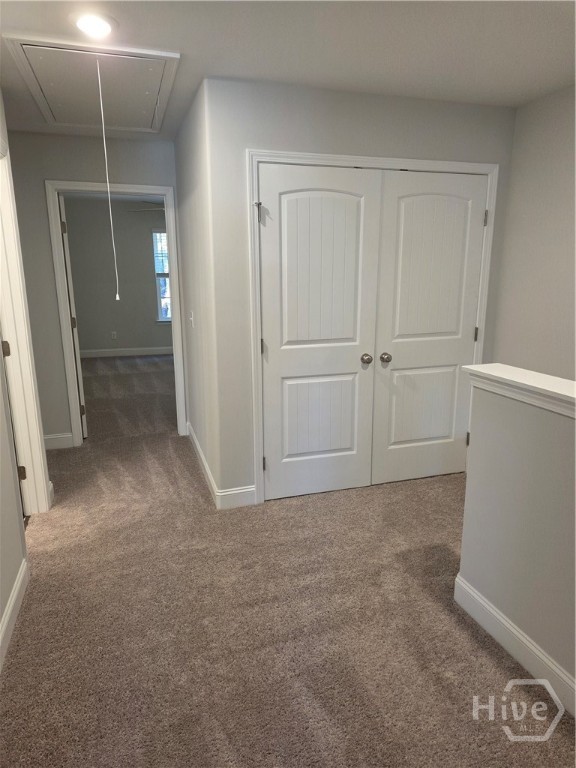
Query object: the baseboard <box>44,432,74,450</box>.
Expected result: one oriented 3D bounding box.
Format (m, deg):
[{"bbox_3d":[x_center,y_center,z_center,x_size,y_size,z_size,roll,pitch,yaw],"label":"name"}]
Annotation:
[{"bbox_3d":[-1.929,0.481,4.261,0.250,0.125,0.020,-4,14,-17],"label":"baseboard"}]

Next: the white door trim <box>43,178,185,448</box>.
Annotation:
[{"bbox_3d":[-1.381,-0.543,4.263,0.944,2.111,0.140,-4,14,-17],"label":"white door trim"}]

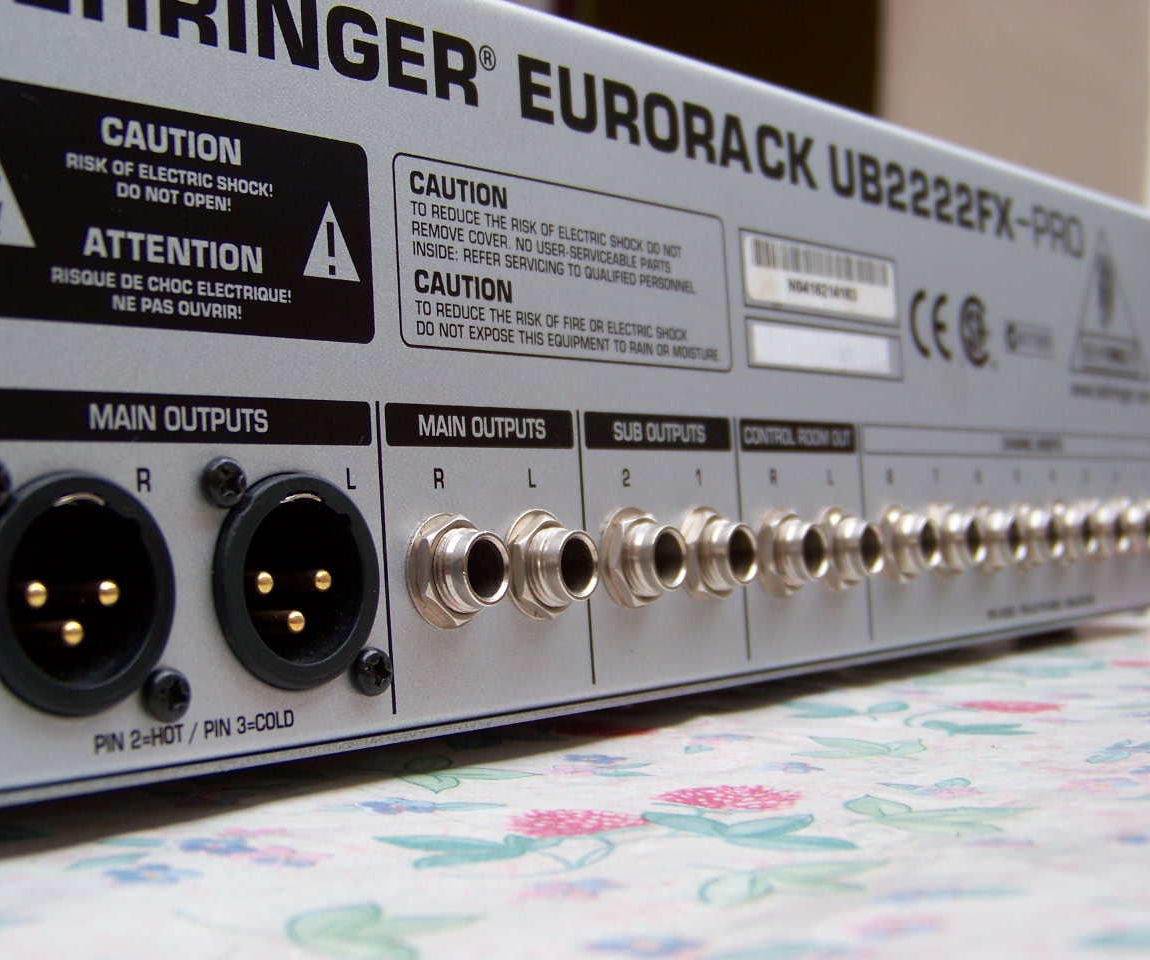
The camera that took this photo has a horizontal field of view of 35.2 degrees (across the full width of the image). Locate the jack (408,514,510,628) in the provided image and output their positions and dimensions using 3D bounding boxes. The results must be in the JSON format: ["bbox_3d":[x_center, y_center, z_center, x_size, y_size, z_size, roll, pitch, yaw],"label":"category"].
[{"bbox_3d":[-0.012,0.010,0.204,0.007,0.013,0.013,-5,-3,37],"label":"jack"}]

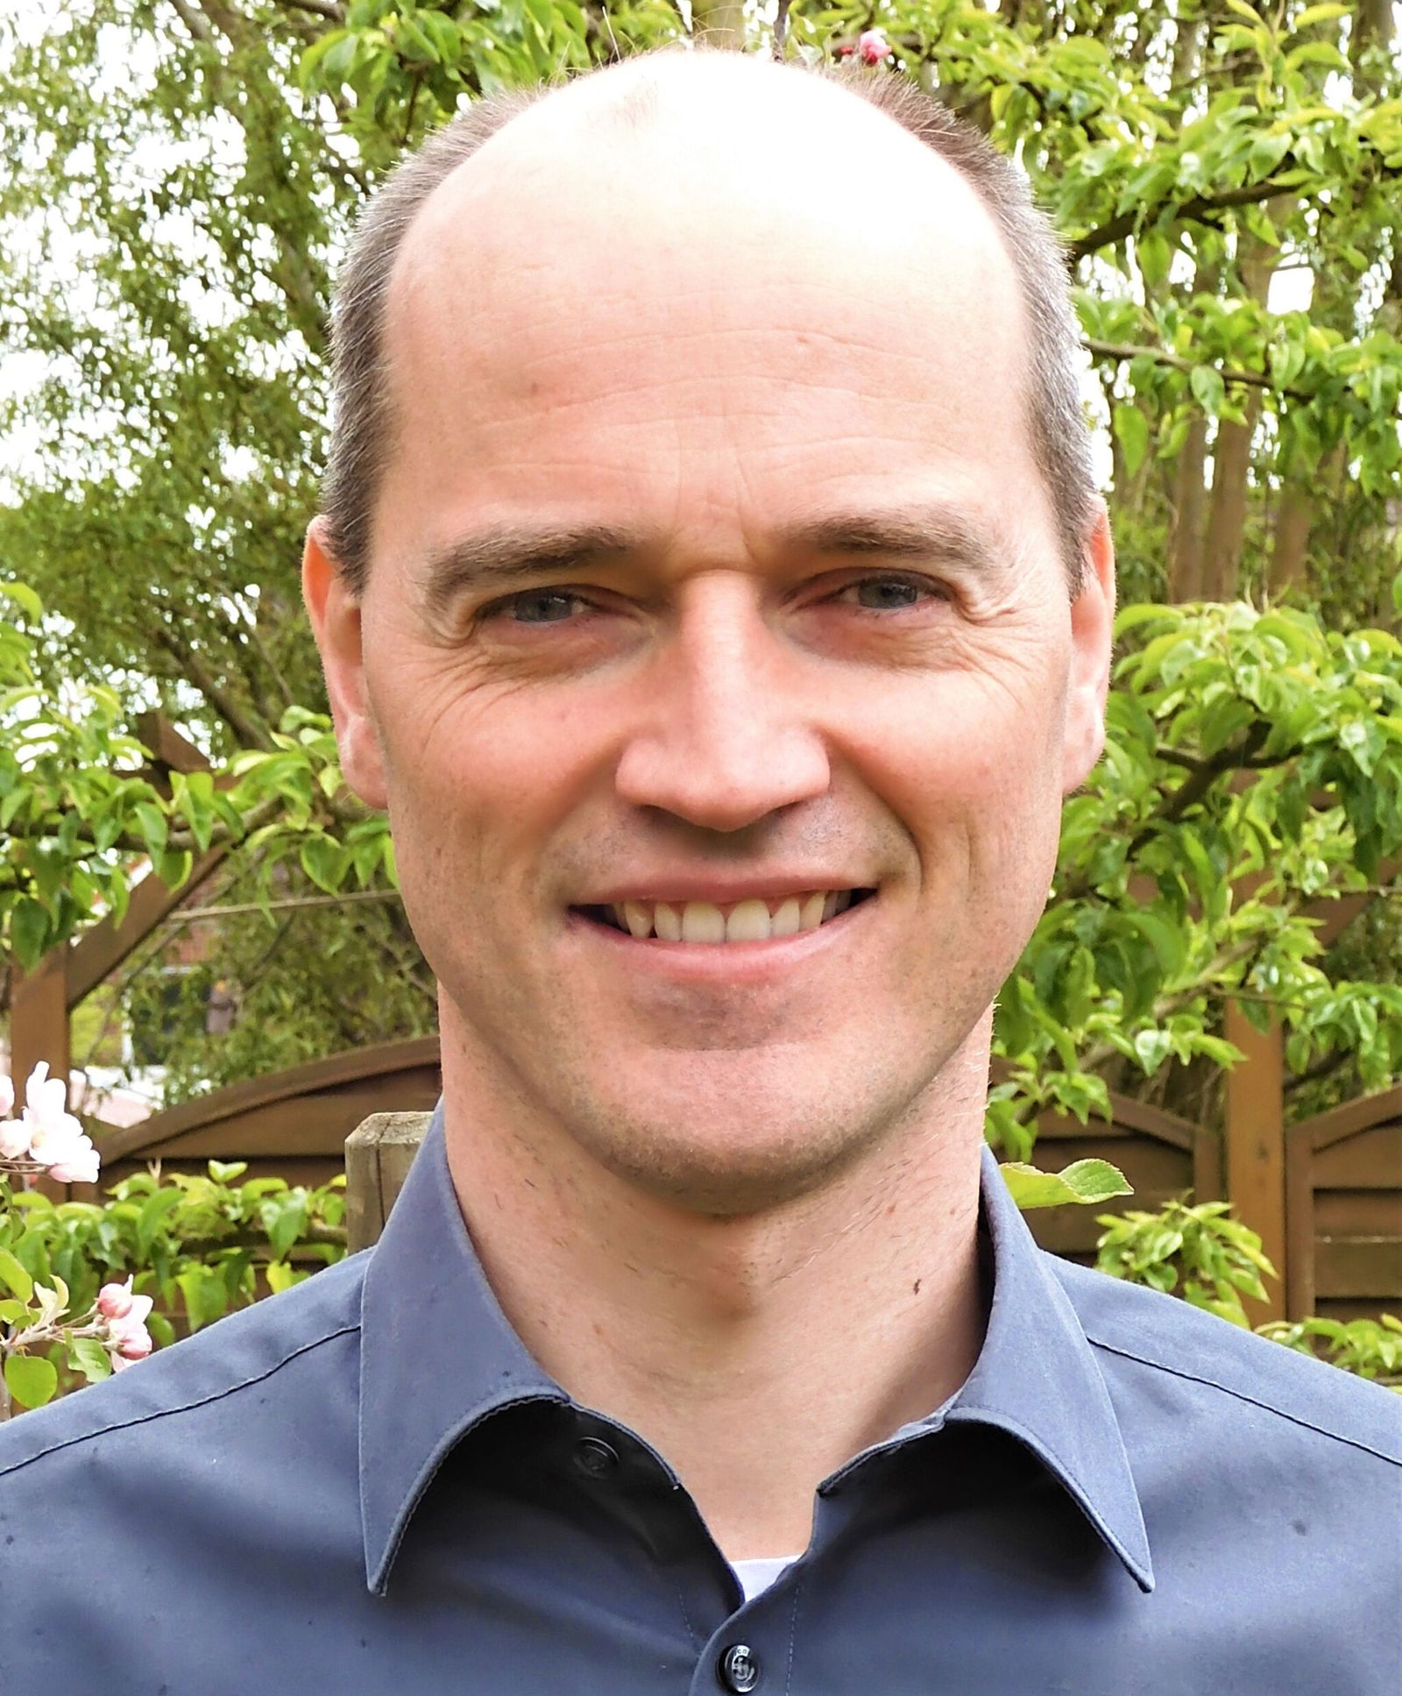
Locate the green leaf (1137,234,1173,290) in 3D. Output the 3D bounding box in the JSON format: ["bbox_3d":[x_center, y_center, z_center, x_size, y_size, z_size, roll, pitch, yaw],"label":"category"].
[{"bbox_3d":[0.368,-0.476,2.500,0.028,0.047,0.018,-1,-1,-6],"label":"green leaf"}]

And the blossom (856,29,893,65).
[{"bbox_3d":[0.112,-0.521,2.000,0.023,0.024,0.023,-1,-1,-18],"label":"blossom"}]

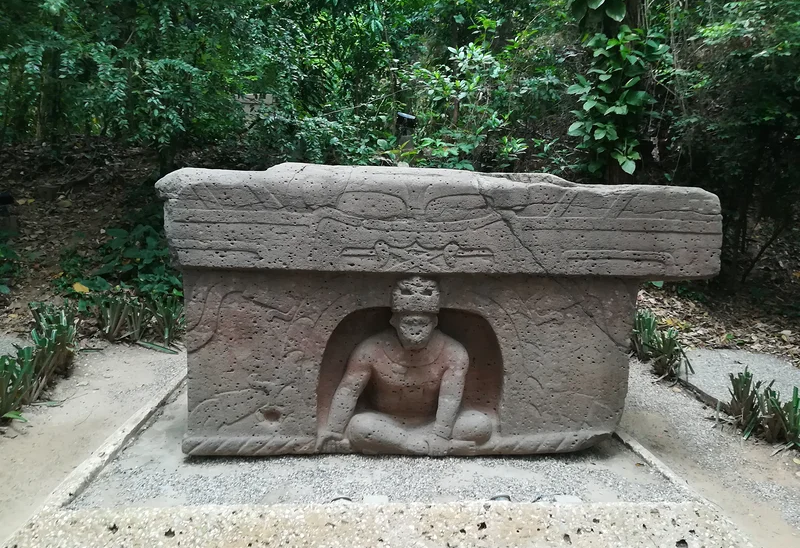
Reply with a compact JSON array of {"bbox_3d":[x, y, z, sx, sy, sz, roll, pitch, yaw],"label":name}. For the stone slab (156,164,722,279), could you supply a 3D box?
[{"bbox_3d":[0.212,-0.368,4.191,3.190,0.595,1.700,1,5,-6],"label":"stone slab"}]

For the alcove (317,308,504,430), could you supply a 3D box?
[{"bbox_3d":[0.047,0.574,3.752,1.107,0.802,0.450,1,5,-6],"label":"alcove"}]

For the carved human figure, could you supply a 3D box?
[{"bbox_3d":[0.036,0.513,3.700,1.036,1.042,0.520,1,5,-6],"label":"carved human figure"}]

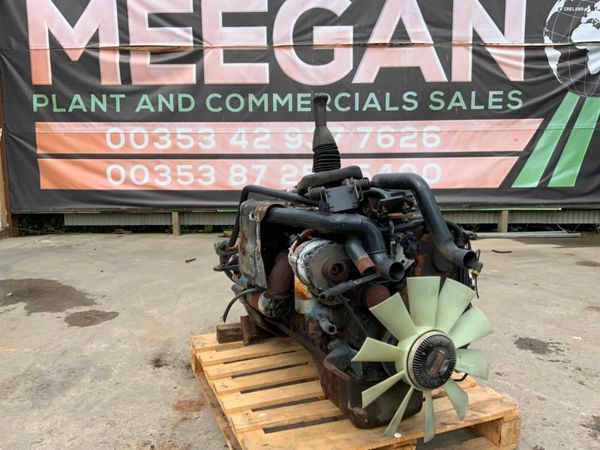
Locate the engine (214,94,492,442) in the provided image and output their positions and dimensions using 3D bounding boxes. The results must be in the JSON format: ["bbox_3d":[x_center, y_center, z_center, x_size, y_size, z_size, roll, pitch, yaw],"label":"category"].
[{"bbox_3d":[0.148,0.029,2.036,0.830,1.170,1.380,-3,8,-24],"label":"engine"}]

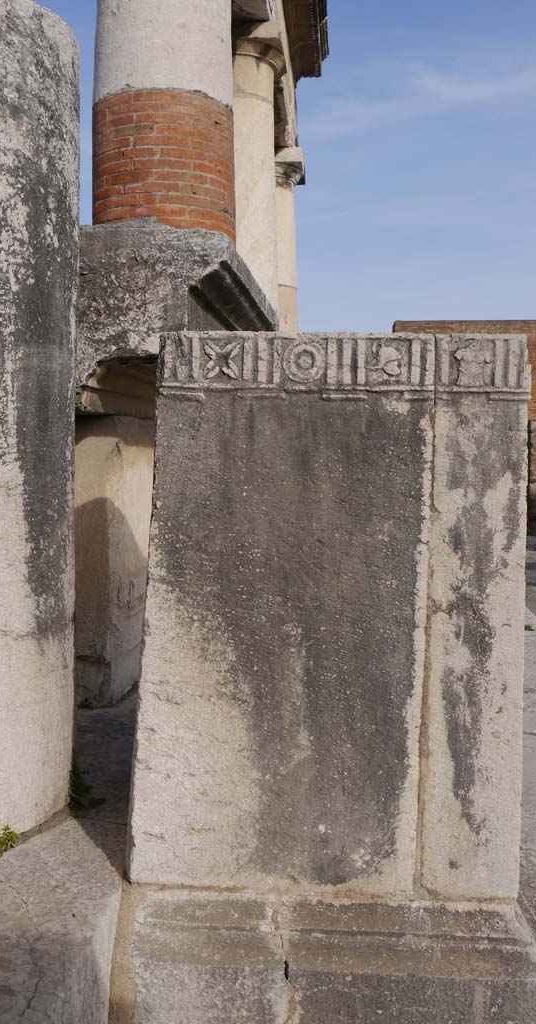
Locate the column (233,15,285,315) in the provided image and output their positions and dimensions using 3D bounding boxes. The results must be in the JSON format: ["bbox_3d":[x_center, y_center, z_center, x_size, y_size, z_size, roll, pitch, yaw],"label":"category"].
[{"bbox_3d":[-0.297,-2.007,9.500,0.836,4.798,0.836,1,3,5],"label":"column"}]

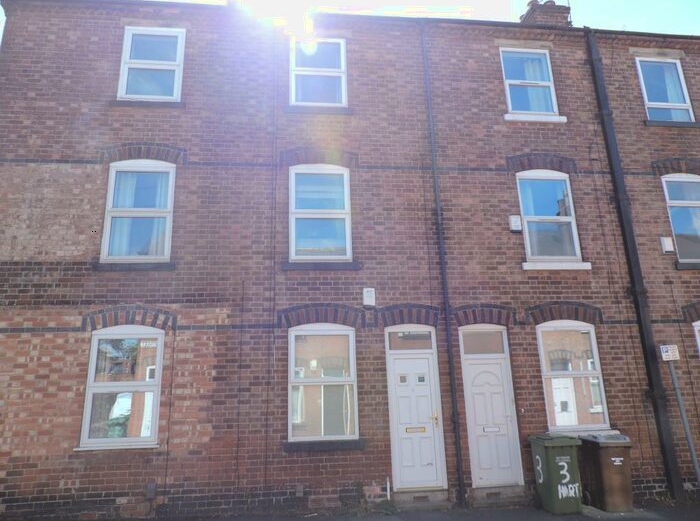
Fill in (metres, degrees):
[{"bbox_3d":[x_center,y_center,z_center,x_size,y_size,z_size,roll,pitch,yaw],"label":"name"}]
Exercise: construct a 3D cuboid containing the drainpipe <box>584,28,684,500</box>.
[{"bbox_3d":[5.065,-0.485,8.869,0.170,8.865,0.130,0,-15,-7],"label":"drainpipe"}]

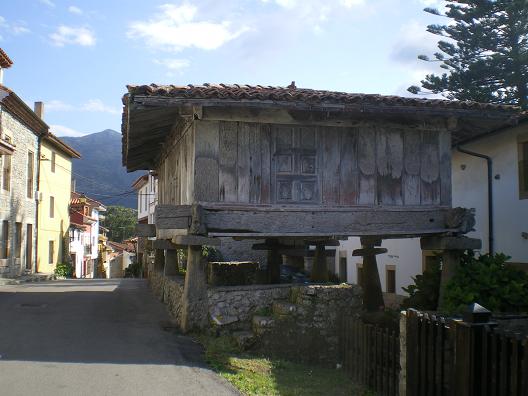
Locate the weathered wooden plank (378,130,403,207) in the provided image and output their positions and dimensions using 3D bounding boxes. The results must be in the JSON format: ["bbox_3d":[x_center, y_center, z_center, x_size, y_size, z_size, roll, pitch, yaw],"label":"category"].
[{"bbox_3d":[2.542,-0.624,11.773,0.584,1.557,0.060,1,-3,-14],"label":"weathered wooden plank"}]

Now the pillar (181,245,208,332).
[{"bbox_3d":[-1.433,1.866,11.950,0.531,1.814,0.531,1,-4,-12],"label":"pillar"}]

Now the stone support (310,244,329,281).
[{"bbox_3d":[1.590,1.876,16.600,0.480,1.200,0.480,1,-5,-16],"label":"stone support"}]

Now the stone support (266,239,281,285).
[{"bbox_3d":[0.229,1.546,14.000,0.340,1.150,0.340,1,-5,-16],"label":"stone support"}]

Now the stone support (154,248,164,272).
[{"bbox_3d":[-3.660,2.189,20.300,0.333,0.841,0.333,1,-4,-12],"label":"stone support"}]

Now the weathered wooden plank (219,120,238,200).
[{"bbox_3d":[-0.665,-0.660,10.762,0.359,1.523,0.060,1,-5,-16],"label":"weathered wooden plank"}]

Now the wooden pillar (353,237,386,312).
[{"bbox_3d":[2.912,2.112,16.000,0.892,2.098,0.892,1,-4,-12],"label":"wooden pillar"}]

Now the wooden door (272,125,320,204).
[{"bbox_3d":[0.628,-0.638,11.313,0.995,1.572,0.080,1,-3,-14],"label":"wooden door"}]

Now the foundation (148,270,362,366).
[{"bbox_3d":[-0.508,2.558,14.028,3.471,1.550,6.200,1,-3,-14],"label":"foundation"}]

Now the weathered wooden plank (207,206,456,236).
[{"bbox_3d":[1.324,0.456,11.212,5.117,0.543,0.280,1,-5,-16],"label":"weathered wooden plank"}]

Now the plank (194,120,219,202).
[{"bbox_3d":[-1.074,-0.680,10.887,0.452,1.533,0.060,1,-3,-14],"label":"plank"}]

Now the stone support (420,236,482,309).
[{"bbox_3d":[3.893,1.593,12.066,0.880,1.580,0.880,1,-3,-14],"label":"stone support"}]

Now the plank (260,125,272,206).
[{"bbox_3d":[0.036,-0.644,11.158,0.208,1.543,0.060,1,-3,-14],"label":"plank"}]

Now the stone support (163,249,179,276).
[{"bbox_3d":[-2.150,1.491,13.400,0.310,0.670,0.310,1,-5,-16],"label":"stone support"}]

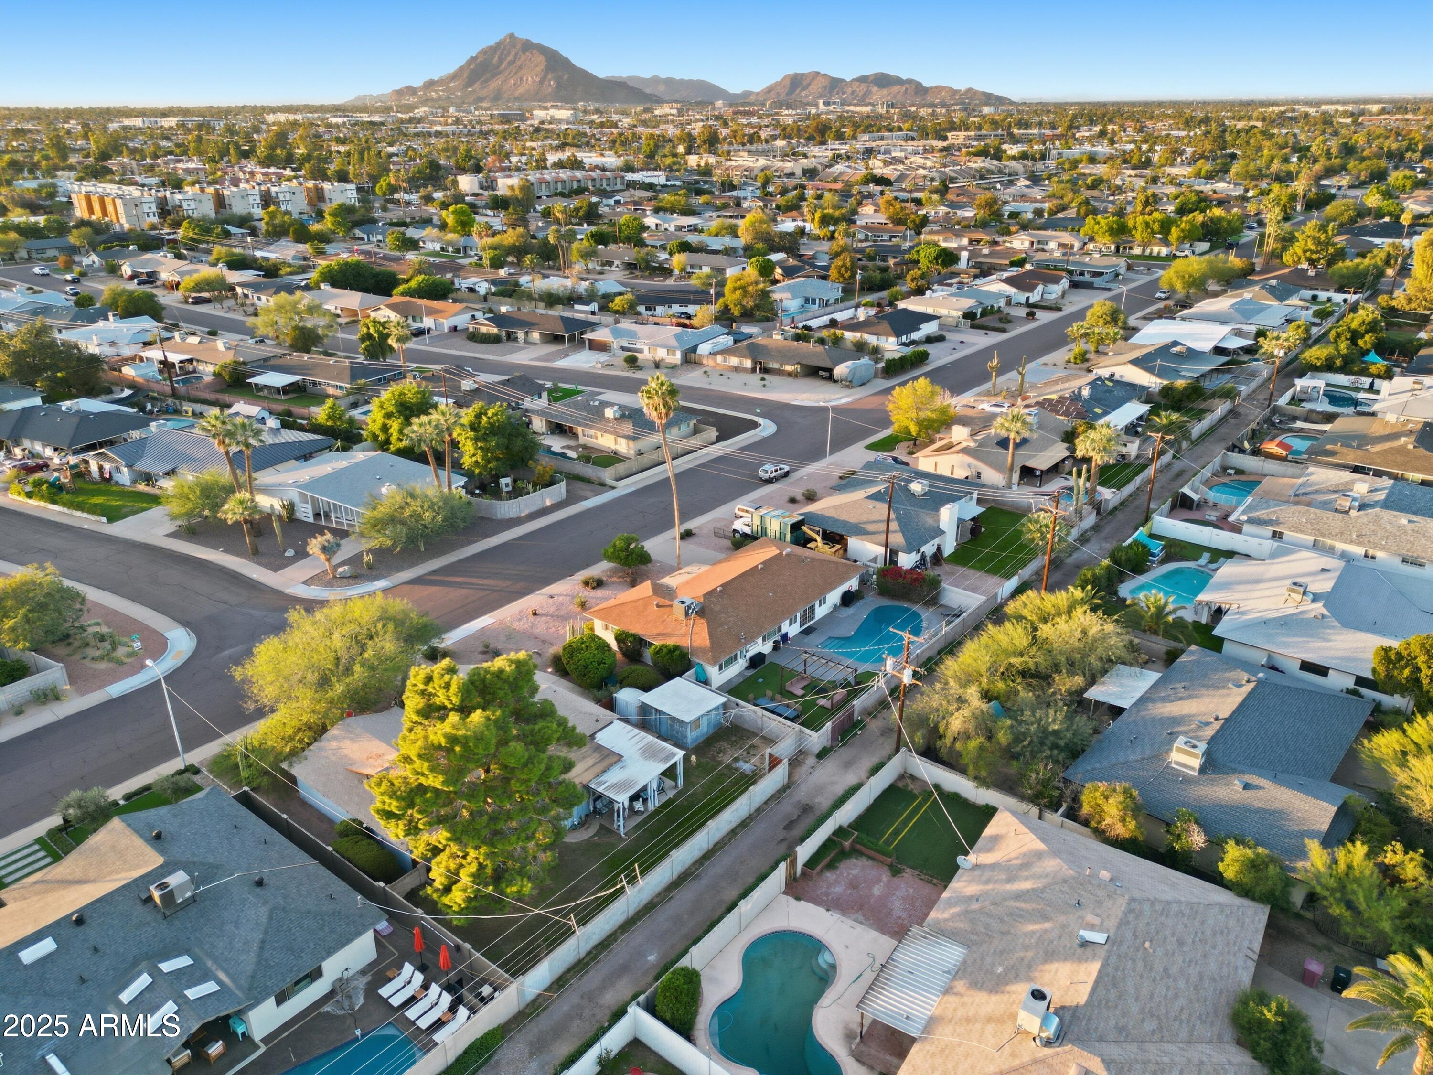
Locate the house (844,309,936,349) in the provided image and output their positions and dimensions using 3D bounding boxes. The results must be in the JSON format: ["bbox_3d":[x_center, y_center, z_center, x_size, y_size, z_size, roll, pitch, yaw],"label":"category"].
[{"bbox_3d":[32.396,-39.104,184.319,12.517,4.000,20.624,16,28,32],"label":"house"}]

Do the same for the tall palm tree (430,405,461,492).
[{"bbox_3d":[-27.975,-8.029,105.561,3.797,12.334,3.797,-7,25,-15],"label":"tall palm tree"}]

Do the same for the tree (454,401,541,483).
[{"bbox_3d":[-26.396,-11.557,117.264,10.200,9.260,9.800,0,24,0],"label":"tree"}]

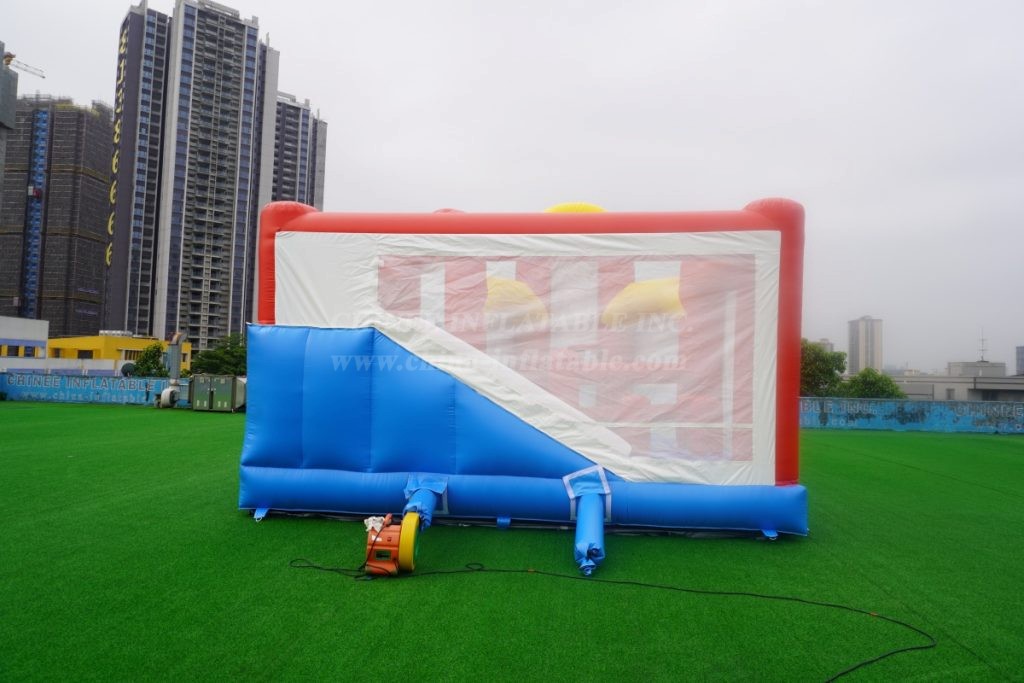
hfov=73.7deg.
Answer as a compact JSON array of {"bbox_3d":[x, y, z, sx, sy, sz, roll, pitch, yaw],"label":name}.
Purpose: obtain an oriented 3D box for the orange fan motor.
[{"bbox_3d":[-0.986,1.655,5.701,0.430,0.450,0.460,2,-3,4],"label":"orange fan motor"}]

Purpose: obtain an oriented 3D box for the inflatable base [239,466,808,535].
[{"bbox_3d":[0.206,1.850,9.421,6.103,0.540,4.300,2,-3,4],"label":"inflatable base"}]

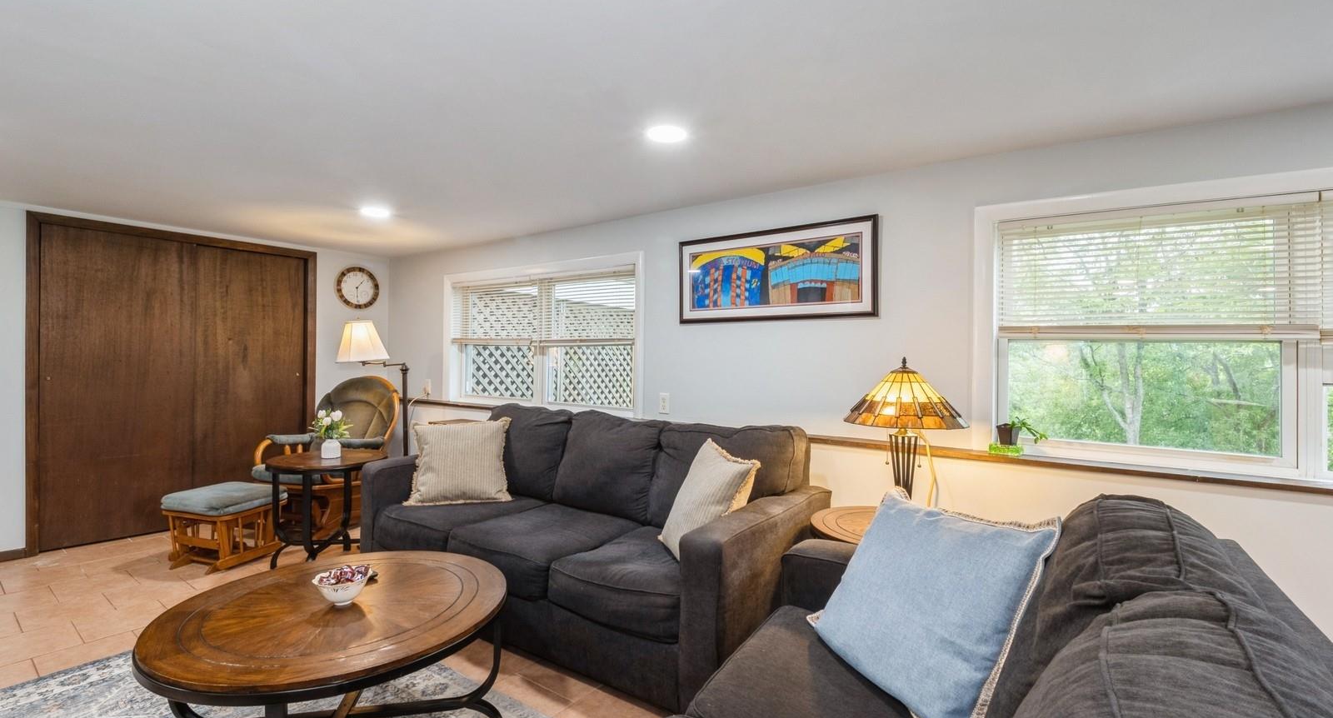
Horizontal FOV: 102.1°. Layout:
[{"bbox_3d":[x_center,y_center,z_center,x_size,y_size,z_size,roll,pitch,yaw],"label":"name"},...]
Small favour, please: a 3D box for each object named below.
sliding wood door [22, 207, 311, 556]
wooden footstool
[{"bbox_3d":[-3.375,0.165,3.845,0.100,2.100,1.530,1,0,41],"label":"sliding wood door"},{"bbox_3d":[-2.710,1.008,3.330,0.480,0.420,0.470,1,0,13],"label":"wooden footstool"}]

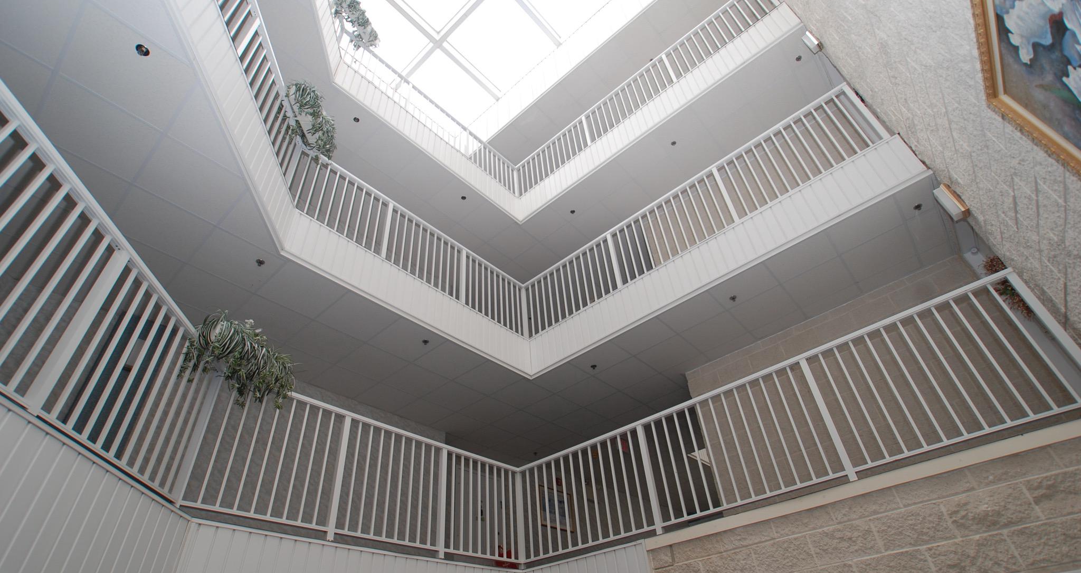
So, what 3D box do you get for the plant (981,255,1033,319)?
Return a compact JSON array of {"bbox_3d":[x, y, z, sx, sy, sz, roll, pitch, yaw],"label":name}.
[{"bbox_3d":[3.493,0.000,3.577,0.190,0.500,0.400,-32,-47,28],"label":"plant"}]

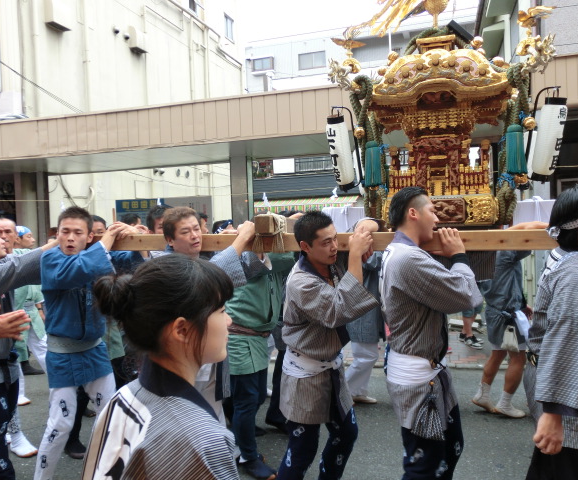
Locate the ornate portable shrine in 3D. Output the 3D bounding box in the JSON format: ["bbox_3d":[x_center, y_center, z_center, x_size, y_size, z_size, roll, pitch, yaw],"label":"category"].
[{"bbox_3d":[0.945,-0.860,3.320,1.200,1.580,1.200,-2,2,18],"label":"ornate portable shrine"}]

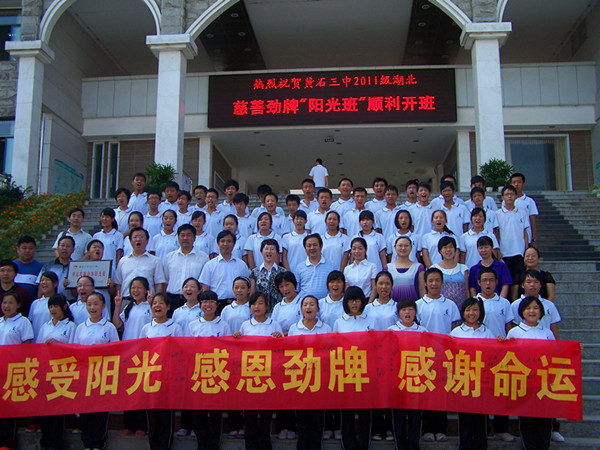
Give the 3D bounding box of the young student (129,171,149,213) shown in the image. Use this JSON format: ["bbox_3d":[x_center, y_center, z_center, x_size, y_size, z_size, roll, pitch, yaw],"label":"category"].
[{"bbox_3d":[-2.362,0.114,9.554,0.460,1.780,0.280,0,-9,-2],"label":"young student"}]

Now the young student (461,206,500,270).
[{"bbox_3d":[2.185,0.572,7.940,0.450,1.591,0.280,-1,-9,7],"label":"young student"}]

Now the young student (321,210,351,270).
[{"bbox_3d":[0.431,0.596,8.473,0.440,1.558,0.270,0,-8,4],"label":"young student"}]

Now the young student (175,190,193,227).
[{"bbox_3d":[-1.567,0.371,8.755,0.450,1.682,0.280,0,-7,-2],"label":"young student"}]

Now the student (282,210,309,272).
[{"bbox_3d":[-0.017,0.632,7.851,0.440,1.625,0.270,0,-6,3],"label":"student"}]

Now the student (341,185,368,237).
[{"bbox_3d":[0.755,0.344,8.548,0.460,1.685,0.290,-1,-7,5],"label":"student"}]

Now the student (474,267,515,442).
[{"bbox_3d":[1.801,1.200,6.174,0.500,1.623,0.300,-1,-6,10],"label":"student"}]

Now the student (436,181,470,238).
[{"bbox_3d":[2.068,0.253,8.993,0.470,1.725,0.280,-1,-8,9],"label":"student"}]

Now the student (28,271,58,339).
[{"bbox_3d":[-2.551,1.244,6.539,0.440,1.576,0.280,-1,-9,6],"label":"student"}]

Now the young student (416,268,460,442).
[{"bbox_3d":[1.332,1.255,6.398,0.470,1.670,0.320,-1,-7,8],"label":"young student"}]

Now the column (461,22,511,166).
[{"bbox_3d":[5.819,-3.452,20.251,1.347,5.373,1.200,-1,-6,5],"label":"column"}]

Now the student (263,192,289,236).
[{"bbox_3d":[-0.378,0.387,8.646,0.450,1.622,0.280,0,-7,2],"label":"student"}]

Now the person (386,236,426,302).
[{"bbox_3d":[1.193,0.930,7.353,0.480,1.600,0.300,-1,-7,7],"label":"person"}]

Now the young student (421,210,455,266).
[{"bbox_3d":[1.714,0.592,7.978,0.450,1.559,0.280,-1,-9,7],"label":"young student"}]

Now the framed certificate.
[{"bbox_3d":[-2.301,0.541,7.201,0.460,0.290,0.030,0,-13,-2],"label":"framed certificate"}]

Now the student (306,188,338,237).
[{"bbox_3d":[0.325,0.342,9.016,0.470,1.700,0.290,0,-7,4],"label":"student"}]

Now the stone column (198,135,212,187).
[{"bbox_3d":[-3.707,-1.646,25.603,0.497,3.601,0.497,-1,-9,5],"label":"stone column"}]

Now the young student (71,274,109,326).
[{"bbox_3d":[-2.108,1.263,6.497,0.440,1.529,0.280,0,-9,2],"label":"young student"}]

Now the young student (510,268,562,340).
[{"bbox_3d":[2.276,1.250,6.319,0.490,1.665,0.320,-2,-7,12],"label":"young student"}]

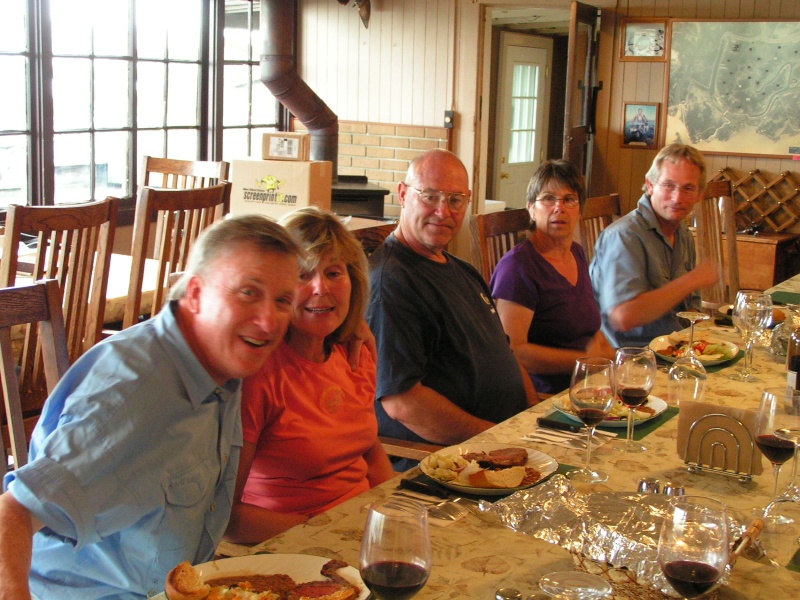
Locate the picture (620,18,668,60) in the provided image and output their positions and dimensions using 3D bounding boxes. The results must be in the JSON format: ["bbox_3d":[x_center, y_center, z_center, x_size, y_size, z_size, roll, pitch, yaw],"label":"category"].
[{"bbox_3d":[1.359,-1.446,7.200,0.270,0.243,0.025,7,11,27],"label":"picture"}]

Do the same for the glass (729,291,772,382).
[{"bbox_3d":[0.902,0.094,3.355,0.088,0.222,0.088,7,11,29],"label":"glass"}]

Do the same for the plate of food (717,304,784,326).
[{"bbox_3d":[1.179,0.042,4.292,0.256,0.048,0.256,2,10,0],"label":"plate of food"}]

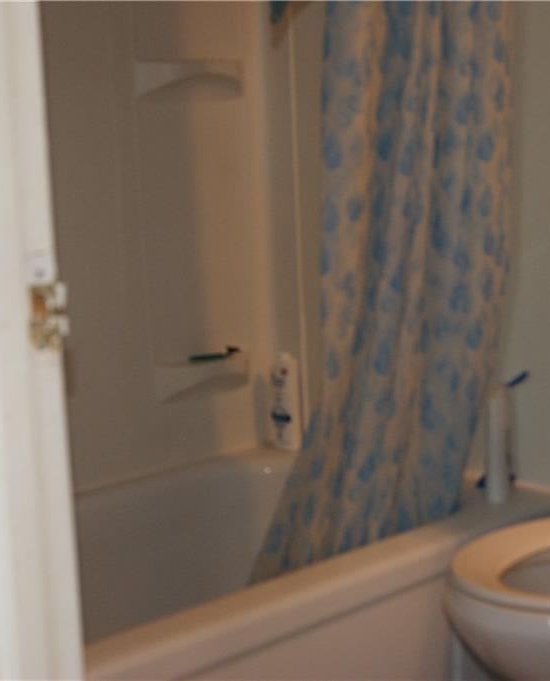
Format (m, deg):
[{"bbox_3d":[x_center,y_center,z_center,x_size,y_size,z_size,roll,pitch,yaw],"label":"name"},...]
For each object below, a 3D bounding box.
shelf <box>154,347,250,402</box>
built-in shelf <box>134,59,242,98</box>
[{"bbox_3d":[-0.121,0.068,2.888,0.248,0.077,0.089,-11,12,-44],"label":"shelf"},{"bbox_3d":[-0.144,-0.498,2.802,0.248,0.075,0.089,-11,12,-44],"label":"built-in shelf"}]

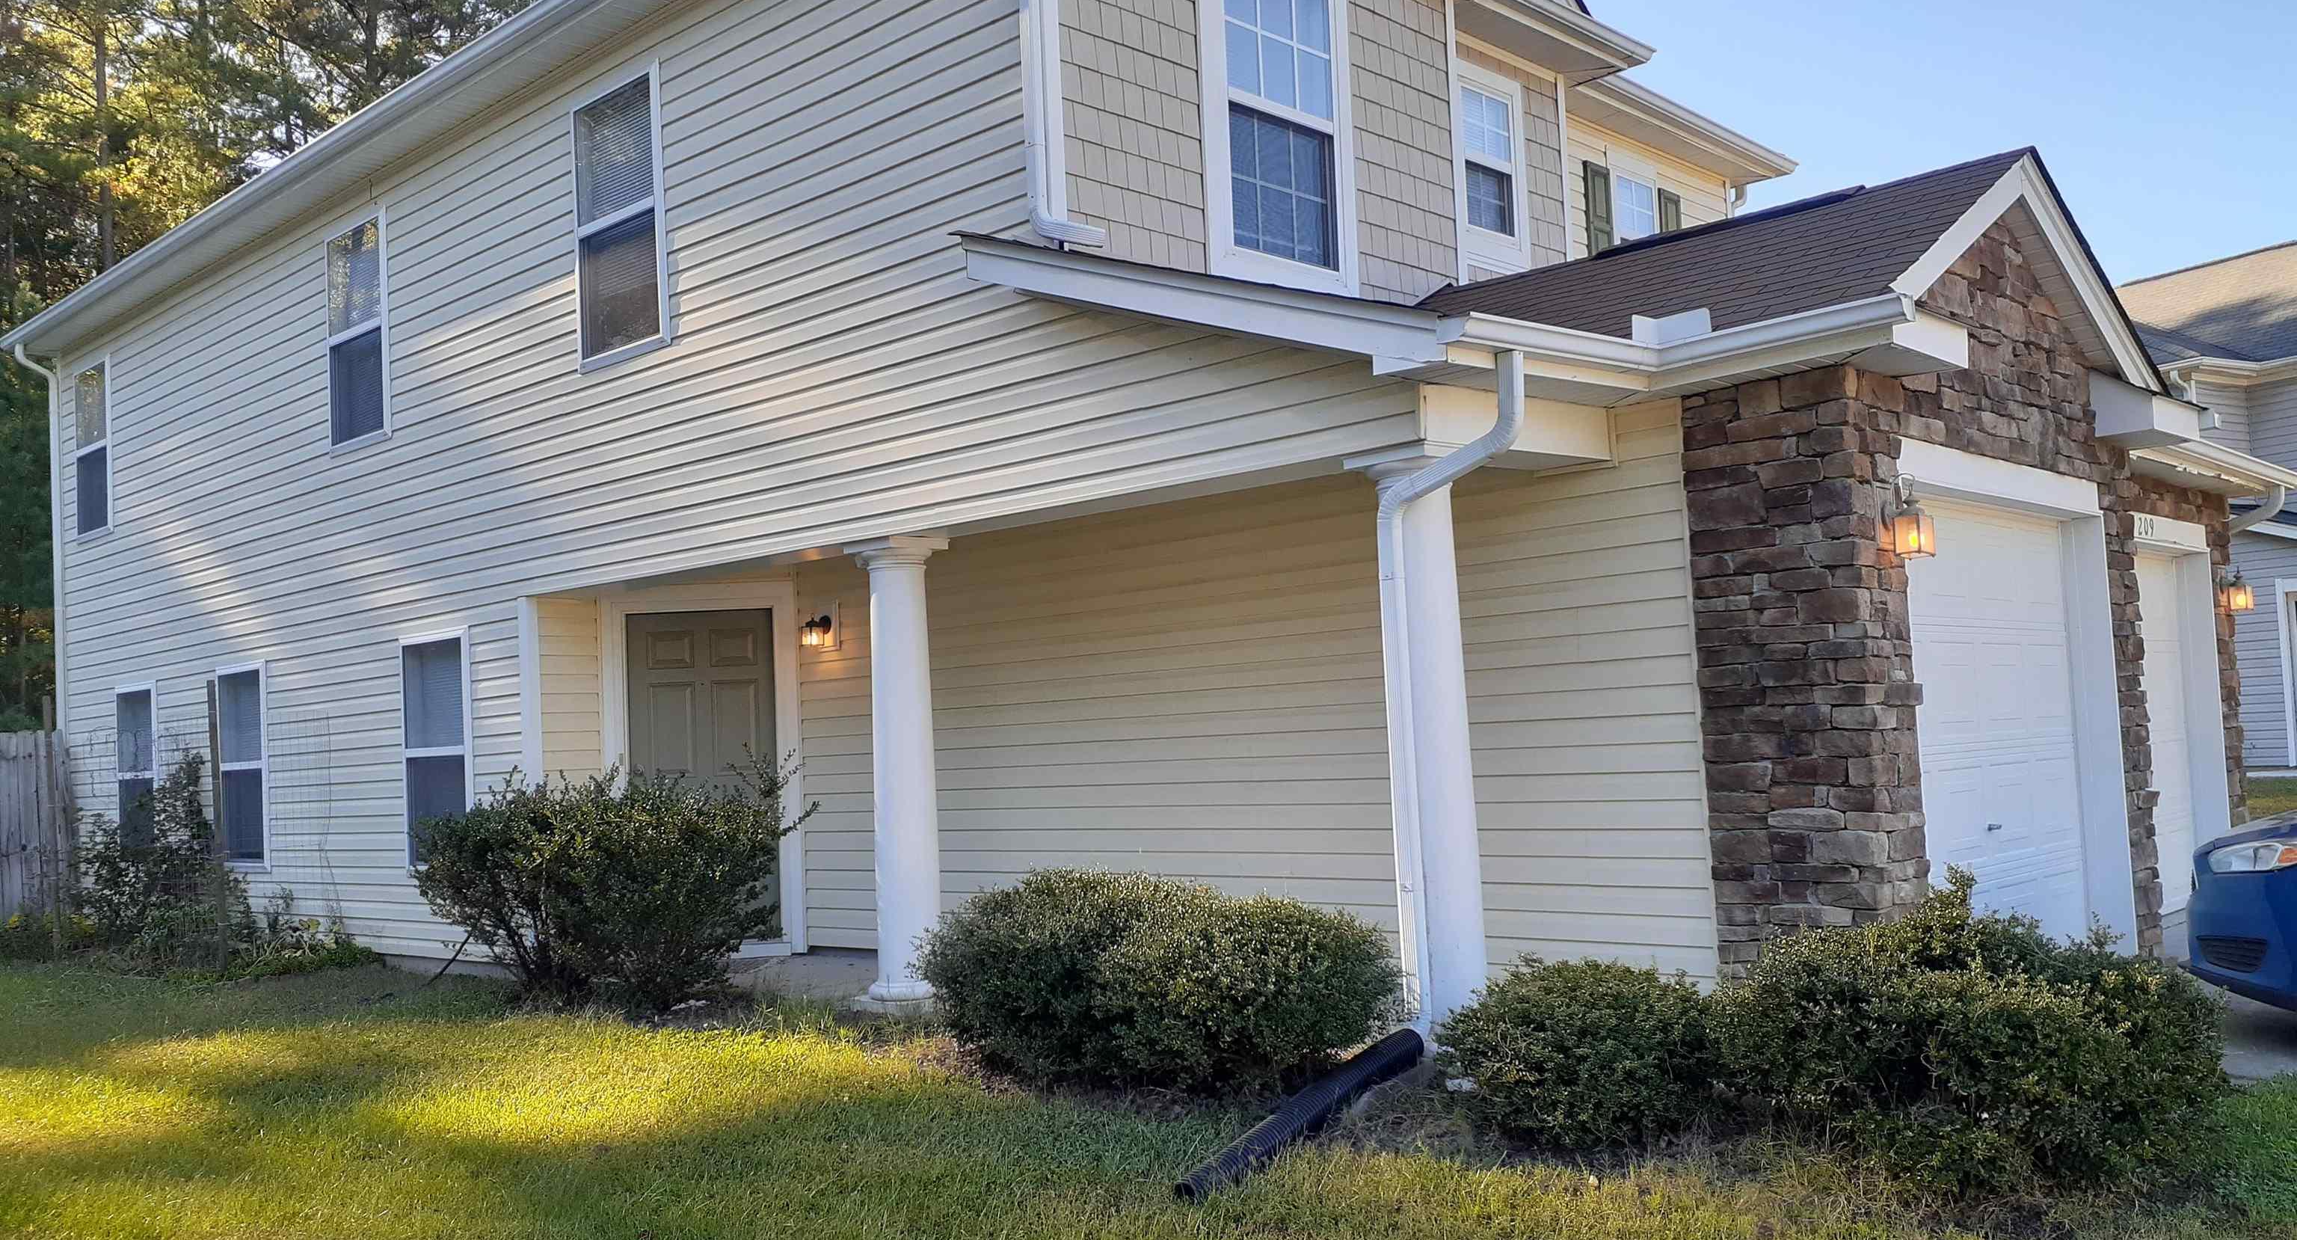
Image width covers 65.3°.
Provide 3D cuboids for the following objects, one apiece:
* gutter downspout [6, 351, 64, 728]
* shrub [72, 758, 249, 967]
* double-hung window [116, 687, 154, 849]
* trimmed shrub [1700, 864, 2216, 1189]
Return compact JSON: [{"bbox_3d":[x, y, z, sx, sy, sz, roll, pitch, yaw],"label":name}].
[{"bbox_3d":[-10.034,0.155,16.265,0.085,5.300,0.380,-6,-4,42],"label":"gutter downspout"},{"bbox_3d":[-7.516,1.812,13.597,1.450,1.580,1.150,-6,-5,44],"label":"shrub"},{"bbox_3d":[-8.911,1.339,15.822,0.992,1.535,0.110,-6,-5,44],"label":"double-hung window"},{"bbox_3d":[2.221,1.101,4.950,1.300,0.840,1.150,-6,-4,42],"label":"trimmed shrub"}]

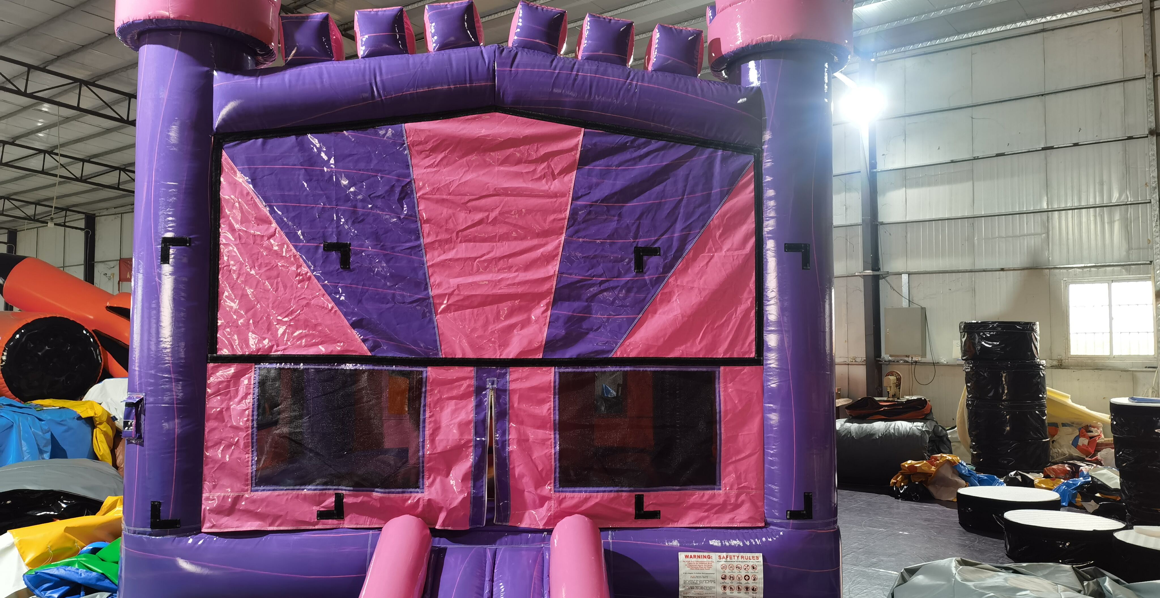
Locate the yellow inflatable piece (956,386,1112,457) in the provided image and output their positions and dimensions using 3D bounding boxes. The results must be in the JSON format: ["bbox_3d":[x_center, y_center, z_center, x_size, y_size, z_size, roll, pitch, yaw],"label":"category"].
[{"bbox_3d":[6.282,1.688,12.531,1.950,0.950,0.900,1,-3,-3],"label":"yellow inflatable piece"}]

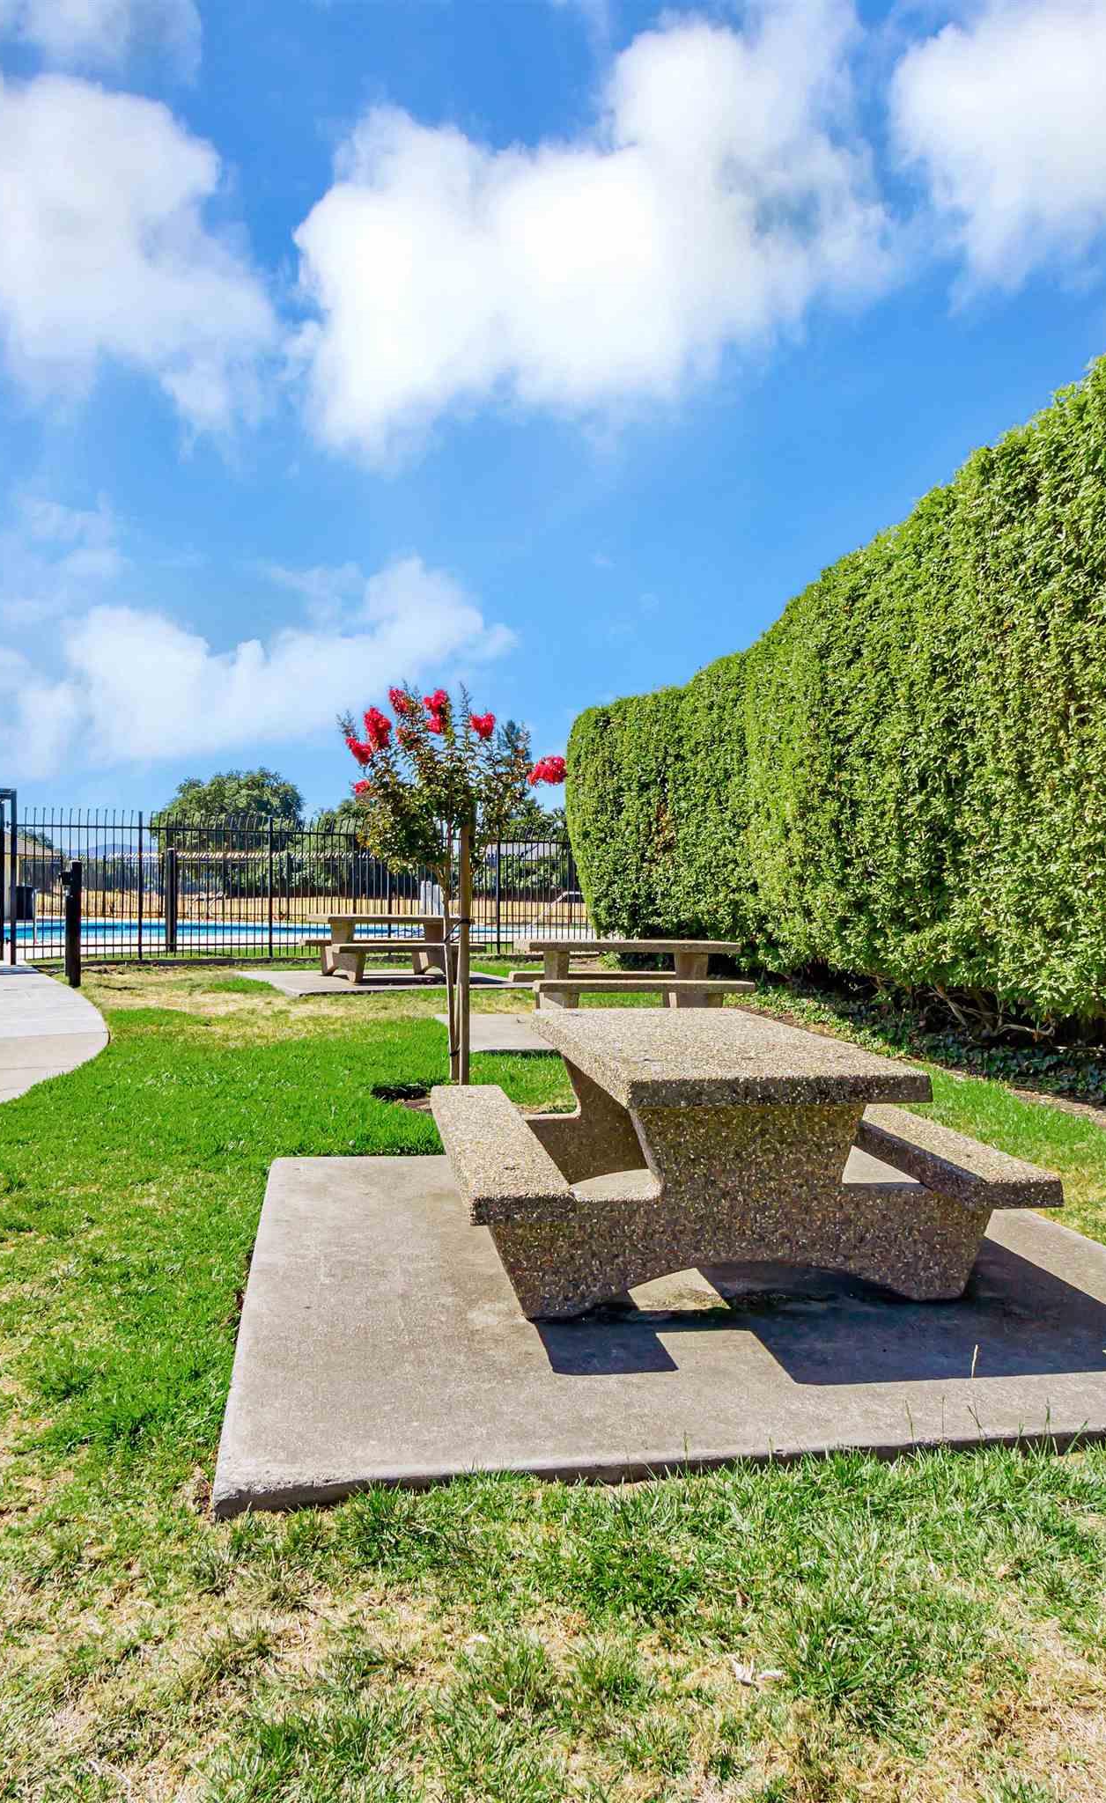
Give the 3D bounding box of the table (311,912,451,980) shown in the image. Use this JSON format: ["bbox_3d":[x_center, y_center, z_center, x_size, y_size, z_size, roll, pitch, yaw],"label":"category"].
[{"bbox_3d":[-2.012,0.581,13.996,1.818,0.760,1.757,1,0,-26],"label":"table"}]

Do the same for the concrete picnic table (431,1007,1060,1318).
[{"bbox_3d":[0.511,0.879,4.111,1.757,0.760,1.818,1,0,-9],"label":"concrete picnic table"}]

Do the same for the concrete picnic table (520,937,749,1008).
[{"bbox_3d":[0.635,0.745,10.007,1.818,0.760,1.757,1,-1,-10],"label":"concrete picnic table"}]

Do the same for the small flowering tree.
[{"bbox_3d":[-0.594,-0.060,6.750,1.360,2.470,1.300,1,0,0],"label":"small flowering tree"}]

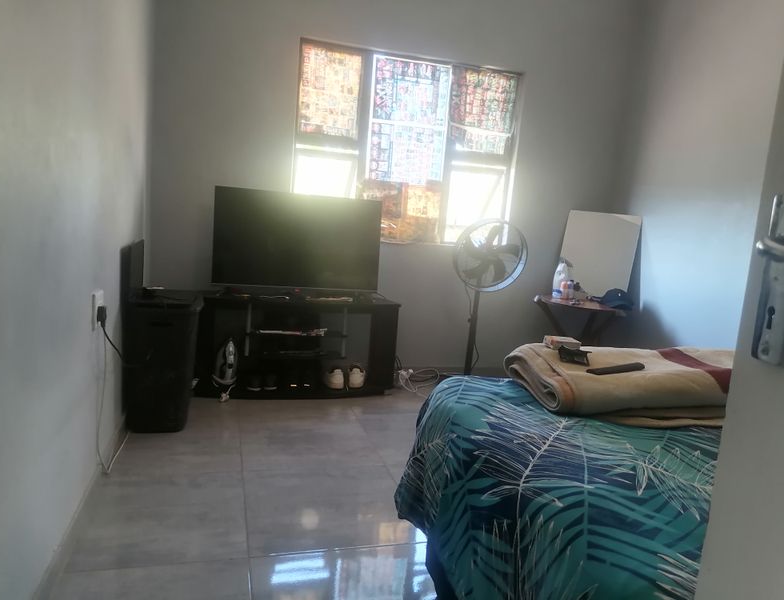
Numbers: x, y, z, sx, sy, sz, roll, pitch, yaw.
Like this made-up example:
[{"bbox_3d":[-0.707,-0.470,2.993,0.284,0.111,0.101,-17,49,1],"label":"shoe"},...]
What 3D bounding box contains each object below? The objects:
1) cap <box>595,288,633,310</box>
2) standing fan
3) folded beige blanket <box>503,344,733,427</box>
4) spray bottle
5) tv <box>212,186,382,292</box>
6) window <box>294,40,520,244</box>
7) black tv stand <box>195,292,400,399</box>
[{"bbox_3d":[1.378,-0.018,3.812,0.174,0.111,0.246,5,7,6],"label":"cap"},{"bbox_3d":[0.548,0.041,3.825,0.461,1.076,0.410,2,7,-15],"label":"standing fan"},{"bbox_3d":[0.793,0.225,1.762,0.900,0.095,0.440,4,9,-7],"label":"folded beige blanket"},{"bbox_3d":[1.128,-0.143,4.082,0.118,0.253,0.072,8,8,25],"label":"spray bottle"},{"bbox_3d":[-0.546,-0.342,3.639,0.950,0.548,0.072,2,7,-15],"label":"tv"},{"bbox_3d":[0.111,-0.928,3.900,1.425,1.148,0.102,2,7,-15],"label":"window"},{"bbox_3d":[-0.556,0.259,3.622,1.169,0.530,0.420,2,7,-15],"label":"black tv stand"}]

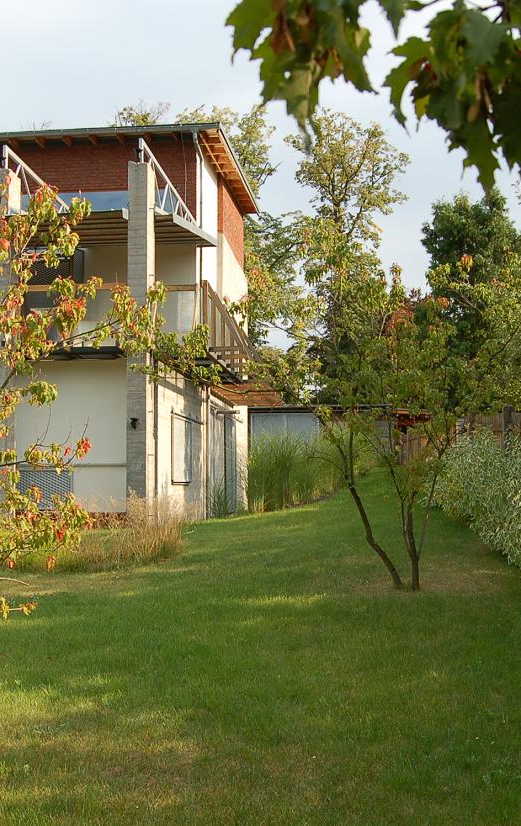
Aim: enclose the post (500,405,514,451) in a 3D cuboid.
[{"bbox_3d":[2.886,0.553,10.850,0.105,1.300,0.105,0,-3,5],"label":"post"}]

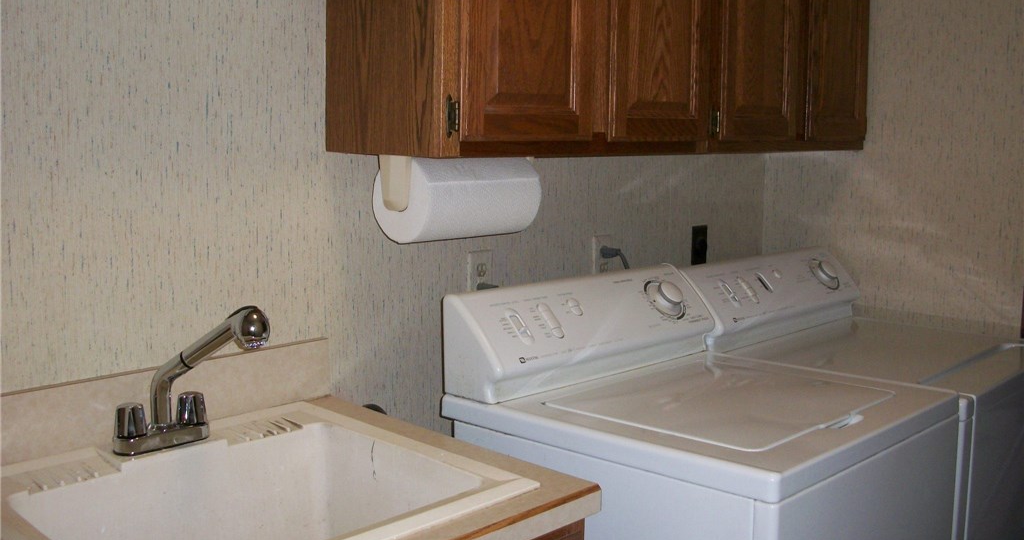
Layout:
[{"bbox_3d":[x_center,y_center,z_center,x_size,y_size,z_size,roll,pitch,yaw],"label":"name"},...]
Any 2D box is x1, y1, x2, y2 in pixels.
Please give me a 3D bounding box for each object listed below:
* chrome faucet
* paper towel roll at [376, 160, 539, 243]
[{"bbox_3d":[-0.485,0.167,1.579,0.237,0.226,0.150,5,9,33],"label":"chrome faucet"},{"bbox_3d":[-0.100,-0.139,1.947,0.278,0.160,0.160,-7,10,-44],"label":"paper towel roll"}]

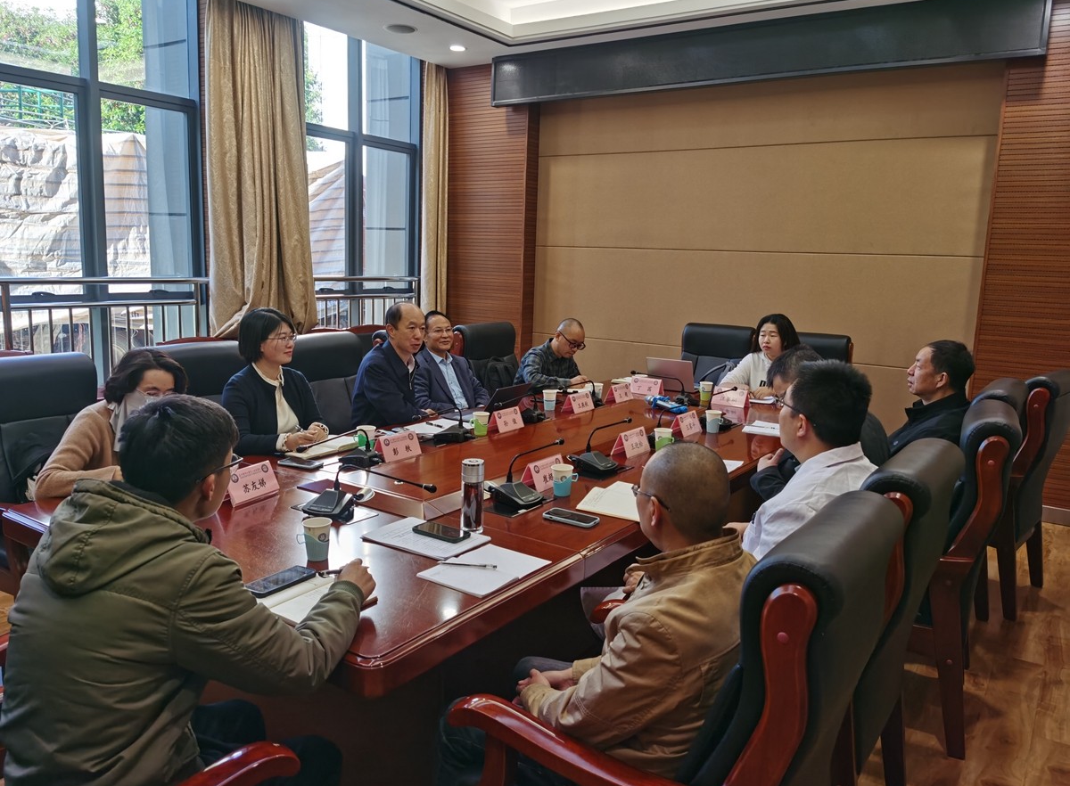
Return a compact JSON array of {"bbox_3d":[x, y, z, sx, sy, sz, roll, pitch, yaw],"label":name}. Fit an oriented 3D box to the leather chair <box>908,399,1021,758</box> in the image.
[{"bbox_3d":[1.255,0.564,3.001,0.750,1.110,0.630,7,10,27],"label":"leather chair"}]

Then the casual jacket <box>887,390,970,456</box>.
[{"bbox_3d":[1.619,0.249,3.568,0.480,0.620,0.540,8,11,34],"label":"casual jacket"}]

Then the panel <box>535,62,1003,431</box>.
[{"bbox_3d":[1.473,-0.958,6.535,3.600,2.850,0.080,8,11,34],"label":"panel"}]

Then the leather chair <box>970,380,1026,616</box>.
[{"bbox_3d":[1.625,0.478,3.589,0.720,1.110,0.650,8,11,34],"label":"leather chair"}]

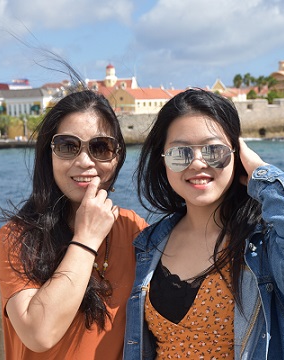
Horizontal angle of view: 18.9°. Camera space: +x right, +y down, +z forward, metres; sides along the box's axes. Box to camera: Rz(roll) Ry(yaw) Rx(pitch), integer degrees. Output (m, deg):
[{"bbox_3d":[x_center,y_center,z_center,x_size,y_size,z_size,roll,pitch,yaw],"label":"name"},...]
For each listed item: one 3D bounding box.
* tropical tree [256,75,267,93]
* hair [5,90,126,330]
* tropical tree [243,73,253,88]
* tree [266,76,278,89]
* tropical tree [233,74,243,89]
[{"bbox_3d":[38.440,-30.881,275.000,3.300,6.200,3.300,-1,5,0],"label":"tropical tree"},{"bbox_3d":[-0.166,0.066,1.860,0.265,0.520,0.250,-2,5,-9],"label":"hair"},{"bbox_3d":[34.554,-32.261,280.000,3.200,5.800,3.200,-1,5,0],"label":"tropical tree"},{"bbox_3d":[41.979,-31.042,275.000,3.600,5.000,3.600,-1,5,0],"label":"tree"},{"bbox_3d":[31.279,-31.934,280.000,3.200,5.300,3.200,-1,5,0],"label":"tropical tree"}]

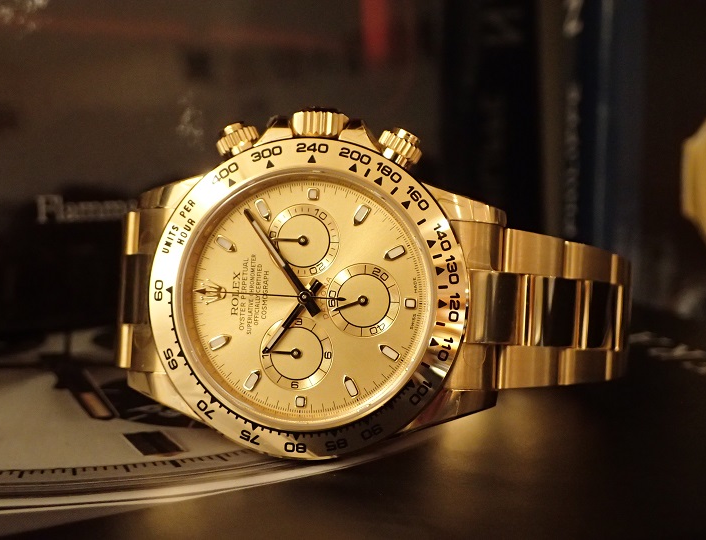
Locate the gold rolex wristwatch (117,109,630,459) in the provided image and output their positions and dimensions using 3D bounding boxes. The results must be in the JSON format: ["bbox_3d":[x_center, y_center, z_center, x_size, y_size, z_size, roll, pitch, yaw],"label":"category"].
[{"bbox_3d":[0.003,0.003,0.169,0.071,0.044,0.060,3,-2,6],"label":"gold rolex wristwatch"}]

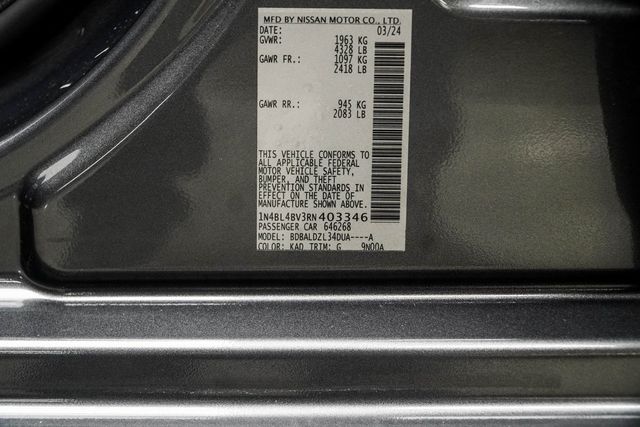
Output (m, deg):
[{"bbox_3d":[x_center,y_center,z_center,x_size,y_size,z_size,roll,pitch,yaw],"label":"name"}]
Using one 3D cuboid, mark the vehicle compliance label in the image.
[{"bbox_3d":[0.005,-0.033,0.510,0.062,0.100,0.001,0,12,-3],"label":"vehicle compliance label"}]

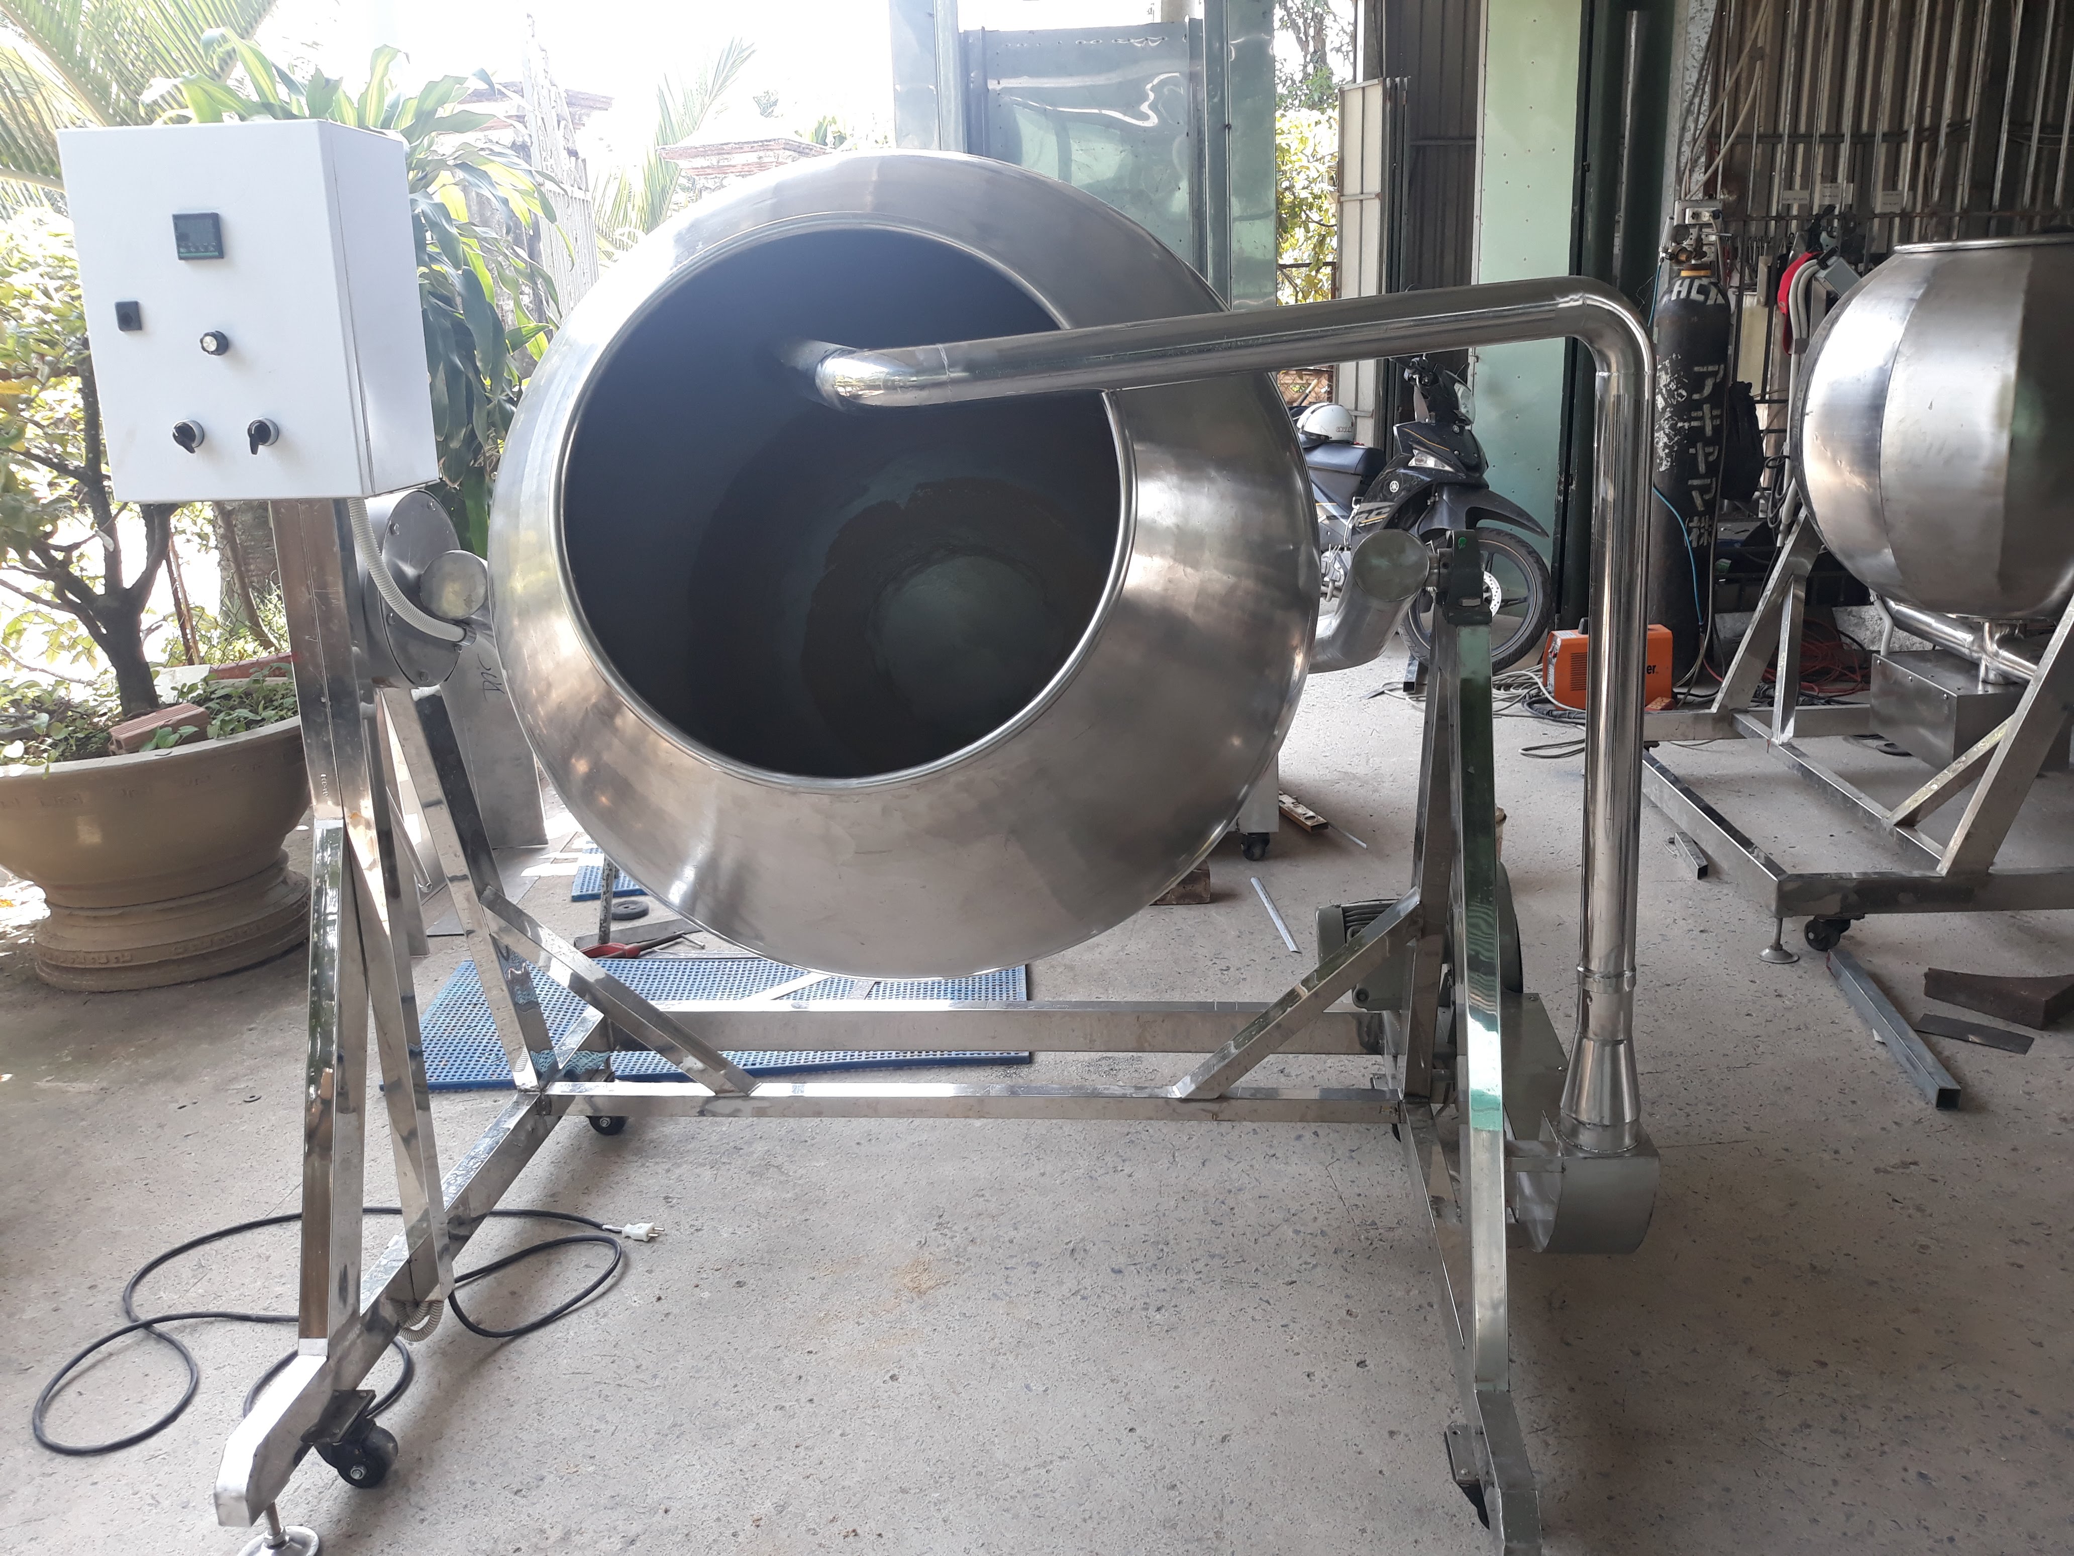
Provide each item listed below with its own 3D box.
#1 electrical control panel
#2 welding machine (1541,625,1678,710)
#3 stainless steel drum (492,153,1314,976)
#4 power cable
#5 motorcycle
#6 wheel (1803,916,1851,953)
[{"bbox_3d":[-0.912,-0.540,1.902,0.300,0.400,0.200,0,15,6],"label":"electrical control panel"},{"bbox_3d":[1.919,-0.392,5.467,0.410,0.260,0.160,-4,16,-7],"label":"welding machine"},{"bbox_3d":[-0.169,-0.267,2.200,1.080,1.080,0.880,-1,-5,7],"label":"stainless steel drum"},{"bbox_3d":[-1.022,0.793,2.420,0.754,0.030,0.576,-2,16,0],"label":"power cable"},{"bbox_3d":[1.167,-1.022,6.252,0.700,1.080,1.900,-13,19,-35],"label":"motorcycle"},{"bbox_3d":[1.667,0.327,3.400,0.062,0.086,0.088,-3,16,-4],"label":"wheel"}]

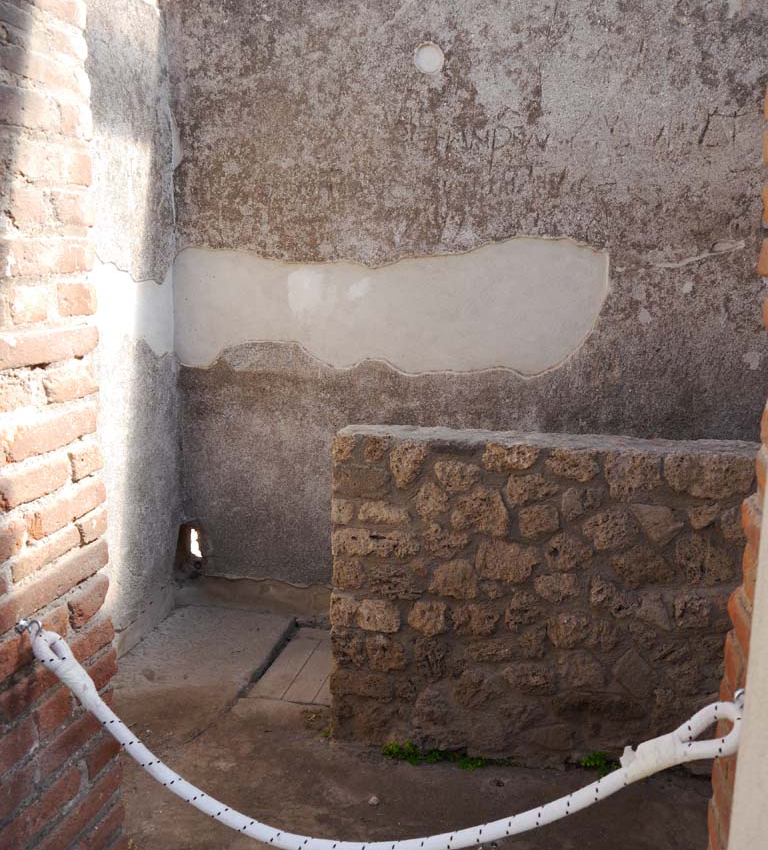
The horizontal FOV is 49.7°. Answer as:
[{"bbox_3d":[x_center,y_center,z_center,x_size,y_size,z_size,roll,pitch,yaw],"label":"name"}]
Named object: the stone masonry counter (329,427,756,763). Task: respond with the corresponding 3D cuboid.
[{"bbox_3d":[0.542,0.560,2.668,1.402,1.038,0.250,3,10,13],"label":"stone masonry counter"}]

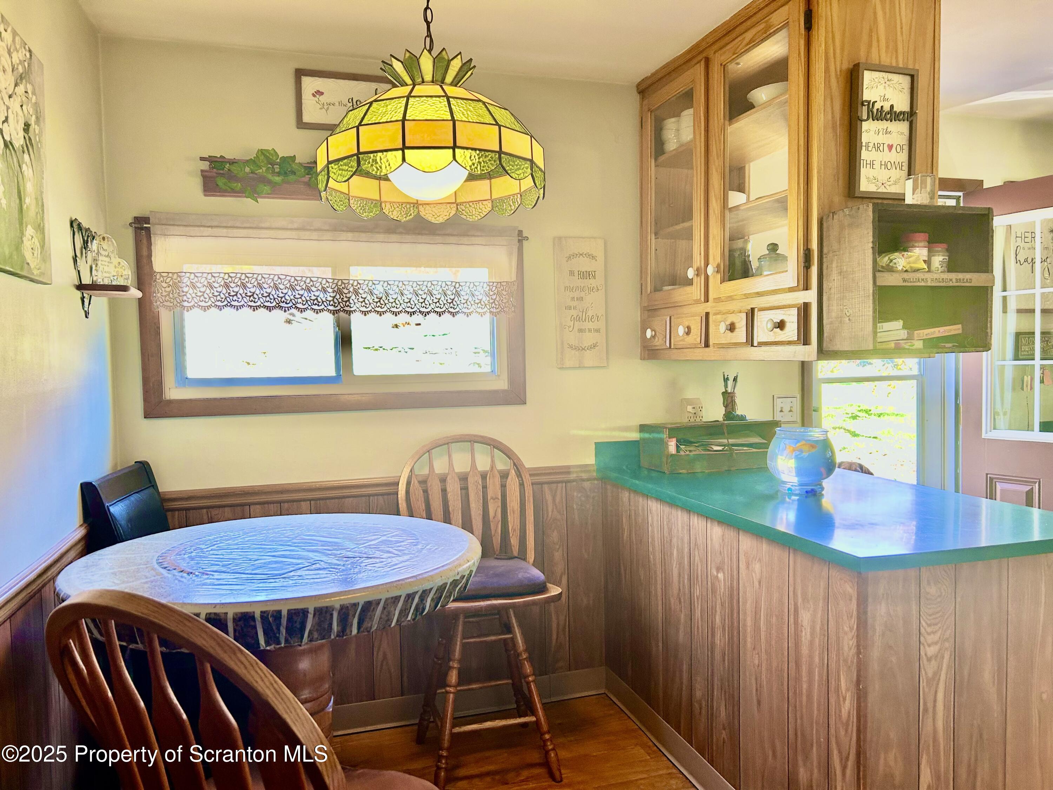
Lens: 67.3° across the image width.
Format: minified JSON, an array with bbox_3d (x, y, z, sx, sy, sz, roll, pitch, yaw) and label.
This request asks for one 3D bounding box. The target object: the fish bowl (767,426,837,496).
[{"bbox_3d":[0.878,0.208,2.522,0.210,0.197,0.210,-1,3,0],"label":"fish bowl"}]

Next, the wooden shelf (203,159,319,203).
[{"bbox_3d":[-0.674,-0.728,2.722,0.820,0.117,0.110,-2,3,-18],"label":"wooden shelf"}]

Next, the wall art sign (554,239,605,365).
[{"bbox_3d":[0.213,-0.357,3.074,0.207,0.498,0.018,-2,3,-18],"label":"wall art sign"}]

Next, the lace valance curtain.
[{"bbox_3d":[-0.620,-0.438,2.737,1.235,0.325,0.070,-2,3,-18],"label":"lace valance curtain"}]

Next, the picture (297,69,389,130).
[{"bbox_3d":[-0.625,-1.016,2.770,0.347,0.206,0.022,-2,3,-18],"label":"picture"}]

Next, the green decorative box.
[{"bbox_3d":[0.721,0.195,3.098,0.505,0.172,0.207,-2,3,-19],"label":"green decorative box"}]

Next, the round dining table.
[{"bbox_3d":[-0.565,0.825,1.882,0.930,0.907,0.930,-1,3,0],"label":"round dining table"}]

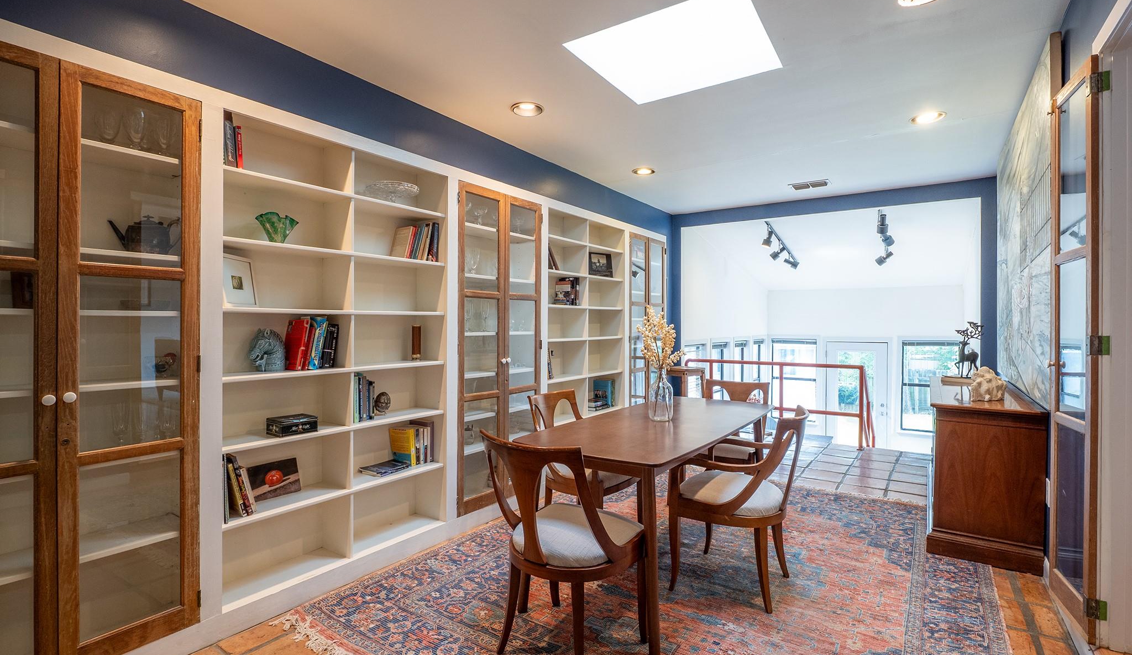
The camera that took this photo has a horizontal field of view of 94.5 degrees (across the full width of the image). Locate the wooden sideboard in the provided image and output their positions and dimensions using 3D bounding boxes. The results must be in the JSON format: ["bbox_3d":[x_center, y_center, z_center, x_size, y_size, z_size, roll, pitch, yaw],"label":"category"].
[{"bbox_3d":[2.716,0.836,3.490,0.488,0.823,1.808,0,0,35],"label":"wooden sideboard"}]

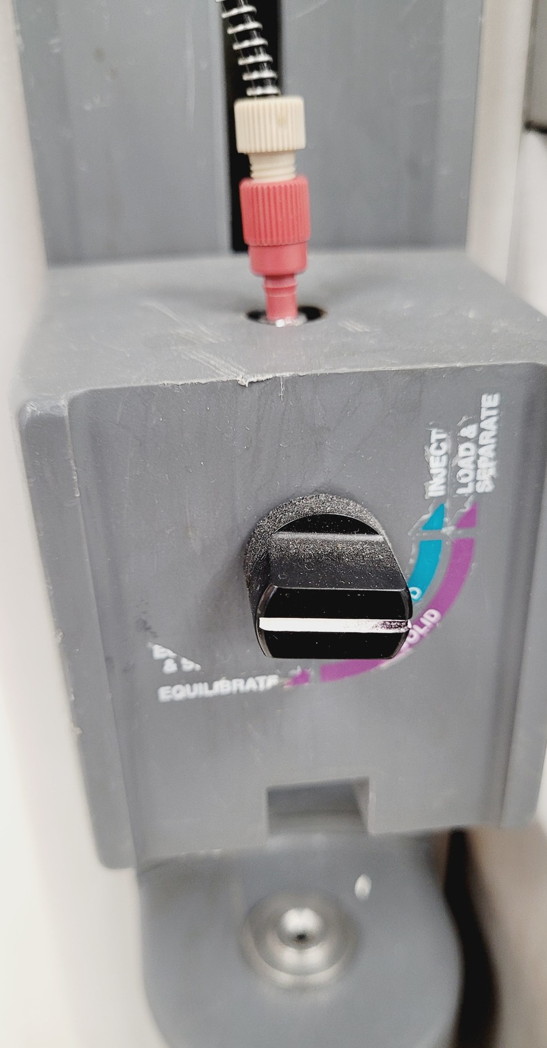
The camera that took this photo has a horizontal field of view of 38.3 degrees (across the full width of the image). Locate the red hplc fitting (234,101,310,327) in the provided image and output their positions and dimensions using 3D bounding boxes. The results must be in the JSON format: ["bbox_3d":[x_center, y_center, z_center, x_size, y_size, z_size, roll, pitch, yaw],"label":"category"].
[{"bbox_3d":[0.001,-0.044,0.116,0.010,0.033,0.010,-6,26,-4],"label":"red hplc fitting"}]

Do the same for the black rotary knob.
[{"bbox_3d":[0.006,0.008,0.095,0.018,0.018,0.015,-4,26,-5],"label":"black rotary knob"}]

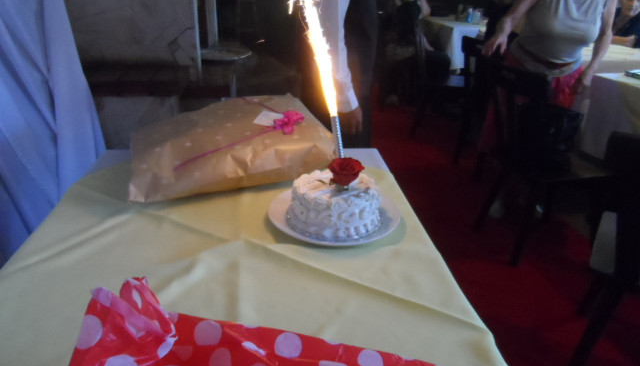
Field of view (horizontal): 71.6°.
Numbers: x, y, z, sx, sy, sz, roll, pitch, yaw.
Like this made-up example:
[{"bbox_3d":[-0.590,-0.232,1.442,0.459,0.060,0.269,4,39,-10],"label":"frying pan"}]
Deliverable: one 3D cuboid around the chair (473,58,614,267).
[{"bbox_3d":[1.099,-0.103,2.155,0.558,0.903,0.416,-6,27,-16],"label":"chair"}]

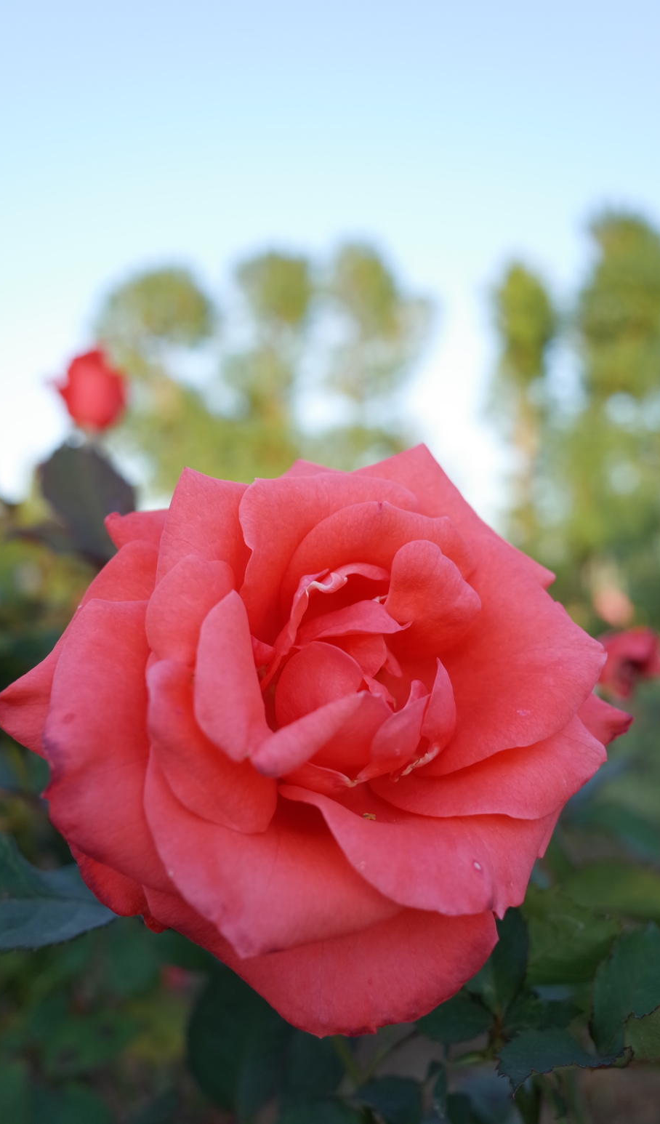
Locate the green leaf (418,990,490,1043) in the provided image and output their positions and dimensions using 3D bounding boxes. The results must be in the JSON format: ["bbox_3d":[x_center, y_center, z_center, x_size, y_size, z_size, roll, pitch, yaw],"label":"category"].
[{"bbox_3d":[0.029,0.108,0.208,0.019,0.006,0.015,4,42,5],"label":"green leaf"}]

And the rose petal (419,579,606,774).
[{"bbox_3d":[0.035,0.022,0.168,0.037,0.038,0.022,0,0,20],"label":"rose petal"}]

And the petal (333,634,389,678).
[{"bbox_3d":[0.007,0.020,0.184,0.013,0.011,0.008,0,0,0],"label":"petal"}]

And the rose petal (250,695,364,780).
[{"bbox_3d":[-0.004,0.031,0.156,0.022,0.016,0.013,0,0,12],"label":"rose petal"}]

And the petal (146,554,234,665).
[{"bbox_3d":[-0.026,0.009,0.164,0.019,0.023,0.014,0,0,-12],"label":"petal"}]

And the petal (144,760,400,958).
[{"bbox_3d":[-0.011,0.053,0.157,0.047,0.017,0.034,22,29,-2],"label":"petal"}]

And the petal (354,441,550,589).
[{"bbox_3d":[0.029,-0.011,0.205,0.047,0.035,0.015,0,-5,0],"label":"petal"}]

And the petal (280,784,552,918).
[{"bbox_3d":[0.017,0.057,0.172,0.050,0.026,0.018,0,-35,-5],"label":"petal"}]

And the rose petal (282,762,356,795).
[{"bbox_3d":[-0.002,0.040,0.163,0.016,0.009,0.010,0,0,0],"label":"rose petal"}]

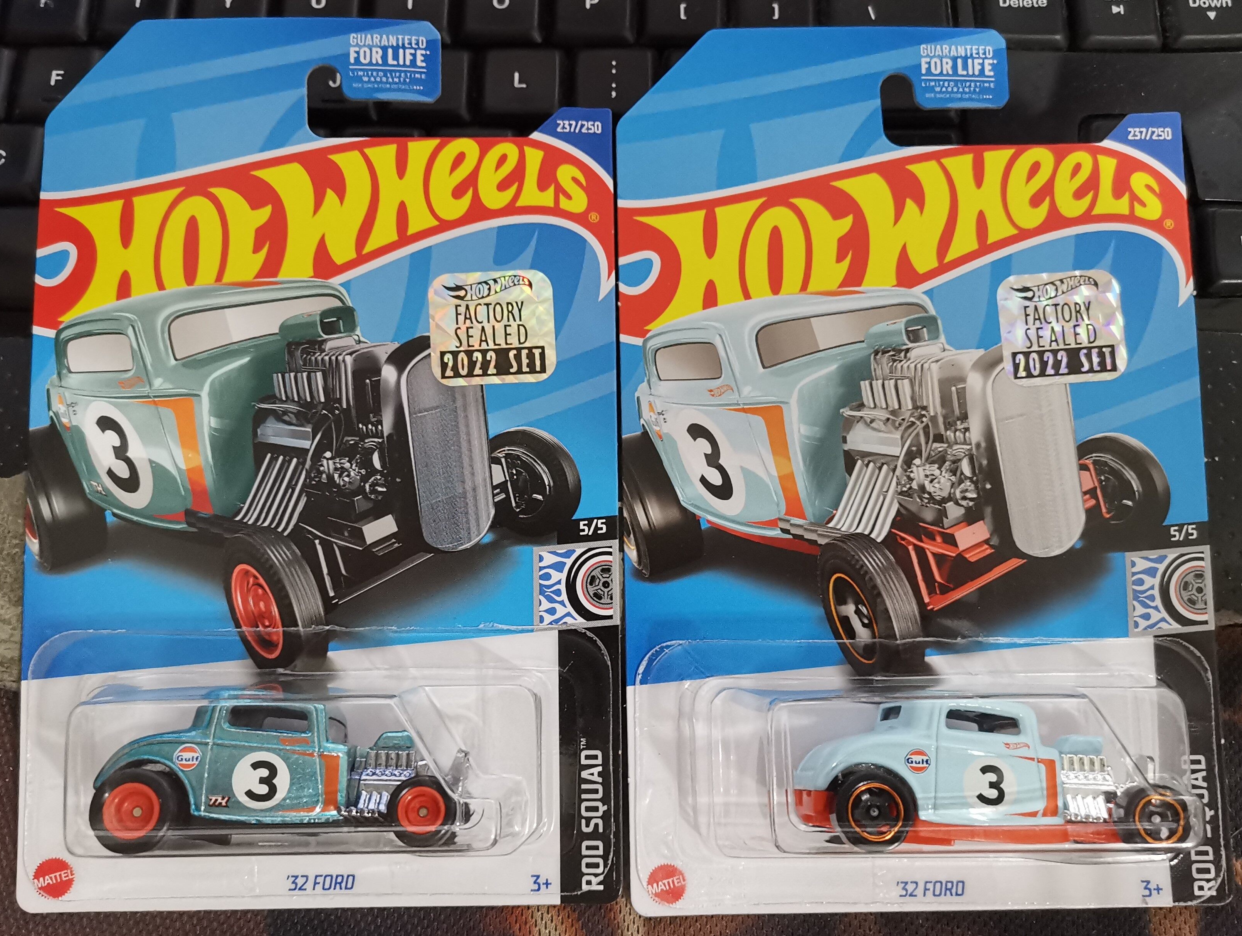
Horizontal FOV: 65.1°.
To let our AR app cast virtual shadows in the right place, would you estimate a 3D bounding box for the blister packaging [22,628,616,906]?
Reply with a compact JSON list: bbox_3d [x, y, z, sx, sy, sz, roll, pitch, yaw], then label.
[{"bbox_3d":[-0.054,0.052,0.159,0.106,0.033,0.047,-1,85,-1],"label":"blister packaging"}]

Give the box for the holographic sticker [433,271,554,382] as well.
[{"bbox_3d":[-0.024,-0.026,0.182,0.023,0.001,0.021,-3,85,-1],"label":"holographic sticker"}]

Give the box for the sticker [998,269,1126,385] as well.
[{"bbox_3d":[0.083,-0.026,0.183,0.023,0.001,0.021,-3,85,-1],"label":"sticker"}]

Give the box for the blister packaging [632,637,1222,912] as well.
[{"bbox_3d":[0.056,0.054,0.160,0.106,0.033,0.048,0,85,0],"label":"blister packaging"}]

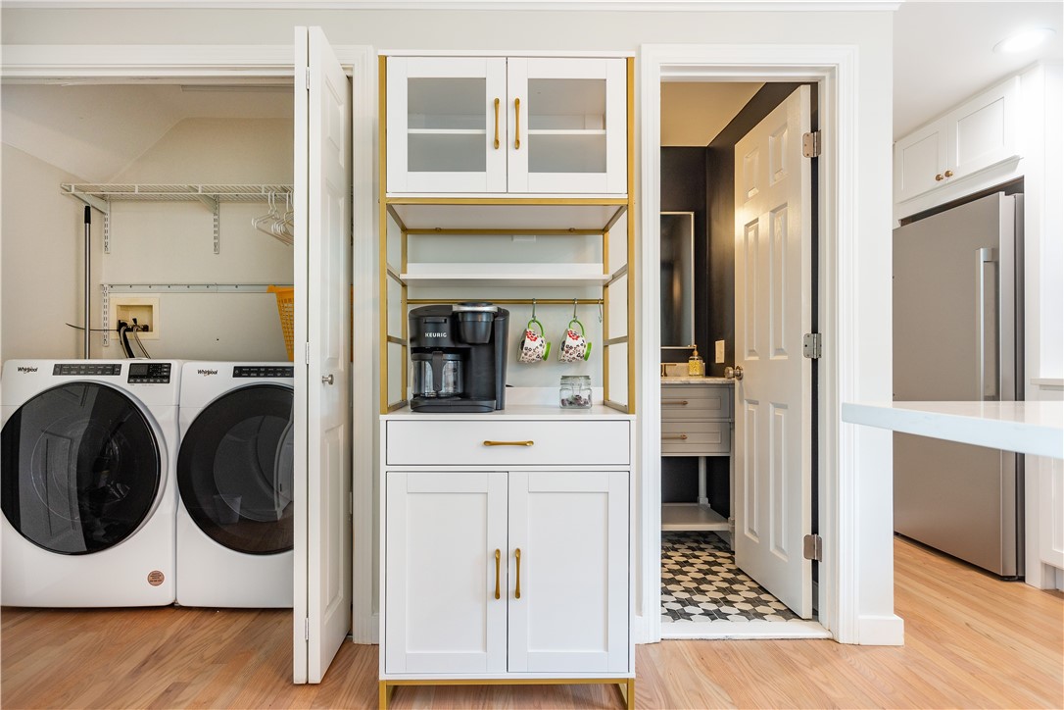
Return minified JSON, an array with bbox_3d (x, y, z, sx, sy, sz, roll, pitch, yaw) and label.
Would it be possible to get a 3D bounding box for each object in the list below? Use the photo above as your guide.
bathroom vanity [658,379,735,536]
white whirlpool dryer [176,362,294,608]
[{"bbox_3d":[0.680,0.577,3.325,0.760,0.900,0.540,0,-1,-2],"label":"bathroom vanity"},{"bbox_3d":[-1.085,0.523,2.735,0.686,0.985,0.780,0,-1,-2],"label":"white whirlpool dryer"}]

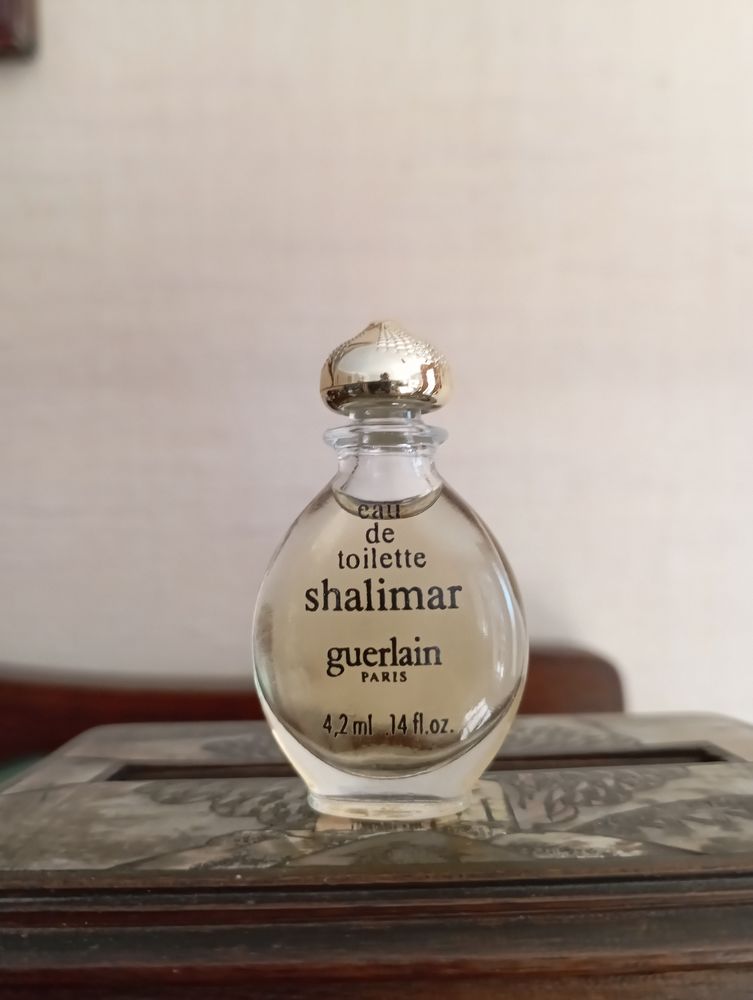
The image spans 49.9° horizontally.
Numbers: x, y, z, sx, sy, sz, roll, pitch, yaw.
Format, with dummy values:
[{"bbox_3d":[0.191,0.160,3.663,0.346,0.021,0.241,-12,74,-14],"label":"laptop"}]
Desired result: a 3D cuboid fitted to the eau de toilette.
[{"bbox_3d":[0.001,0.007,0.088,0.030,0.052,0.016,-1,-2,5],"label":"eau de toilette"}]

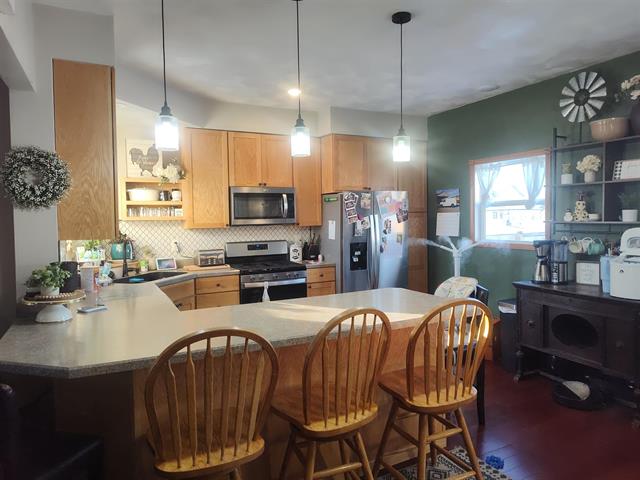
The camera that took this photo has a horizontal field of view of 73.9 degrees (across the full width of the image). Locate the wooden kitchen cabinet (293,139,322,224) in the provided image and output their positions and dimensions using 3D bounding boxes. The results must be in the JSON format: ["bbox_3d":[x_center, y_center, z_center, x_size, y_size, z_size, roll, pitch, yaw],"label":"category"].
[{"bbox_3d":[-0.211,-0.697,5.224,0.365,1.051,0.330,-2,3,-26],"label":"wooden kitchen cabinet"}]

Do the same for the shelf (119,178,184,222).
[{"bbox_3d":[-1.790,-0.424,4.519,0.660,0.445,0.240,-2,3,-26],"label":"shelf"}]

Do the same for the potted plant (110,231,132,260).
[{"bbox_3d":[-2.010,0.060,4.313,0.200,0.295,0.190,-2,3,-26],"label":"potted plant"}]

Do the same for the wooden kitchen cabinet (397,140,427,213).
[{"bbox_3d":[1.041,-0.810,5.665,0.462,0.912,0.620,-2,3,-26],"label":"wooden kitchen cabinet"}]

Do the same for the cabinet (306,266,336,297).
[{"bbox_3d":[-0.120,0.747,5.129,0.369,0.905,0.634,-3,3,-27],"label":"cabinet"}]

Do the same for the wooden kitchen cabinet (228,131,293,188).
[{"bbox_3d":[-0.724,-0.895,4.918,0.759,0.586,0.352,-3,3,-27],"label":"wooden kitchen cabinet"}]

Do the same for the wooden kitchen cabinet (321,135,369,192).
[{"bbox_3d":[0.223,-0.900,5.265,0.467,0.664,0.620,-2,3,-26],"label":"wooden kitchen cabinet"}]

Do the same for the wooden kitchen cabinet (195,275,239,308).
[{"bbox_3d":[-1.178,0.804,4.655,0.460,0.876,0.610,-2,3,-26],"label":"wooden kitchen cabinet"}]

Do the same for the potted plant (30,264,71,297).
[{"bbox_3d":[-1.513,0.222,2.387,0.201,0.189,0.191,-3,3,-27],"label":"potted plant"}]

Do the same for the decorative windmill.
[{"bbox_3d":[2.237,-1.123,3.629,0.101,0.604,0.407,-3,3,-27],"label":"decorative windmill"}]

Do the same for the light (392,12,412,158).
[{"bbox_3d":[0.519,-0.950,2.679,0.119,0.911,0.119,-1,3,0],"label":"light"}]

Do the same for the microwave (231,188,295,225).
[{"bbox_3d":[-0.704,-0.386,4.923,0.759,0.412,0.402,-3,3,-27],"label":"microwave"}]

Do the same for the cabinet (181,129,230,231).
[{"bbox_3d":[-1.273,-0.654,4.710,0.467,1.051,0.330,-2,3,-26],"label":"cabinet"}]

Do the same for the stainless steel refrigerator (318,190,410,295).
[{"bbox_3d":[0.504,0.298,5.314,0.917,1.760,0.815,-3,3,-27],"label":"stainless steel refrigerator"}]

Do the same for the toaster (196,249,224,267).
[{"bbox_3d":[-1.225,0.196,4.760,0.278,0.170,0.240,-2,3,-26],"label":"toaster"}]

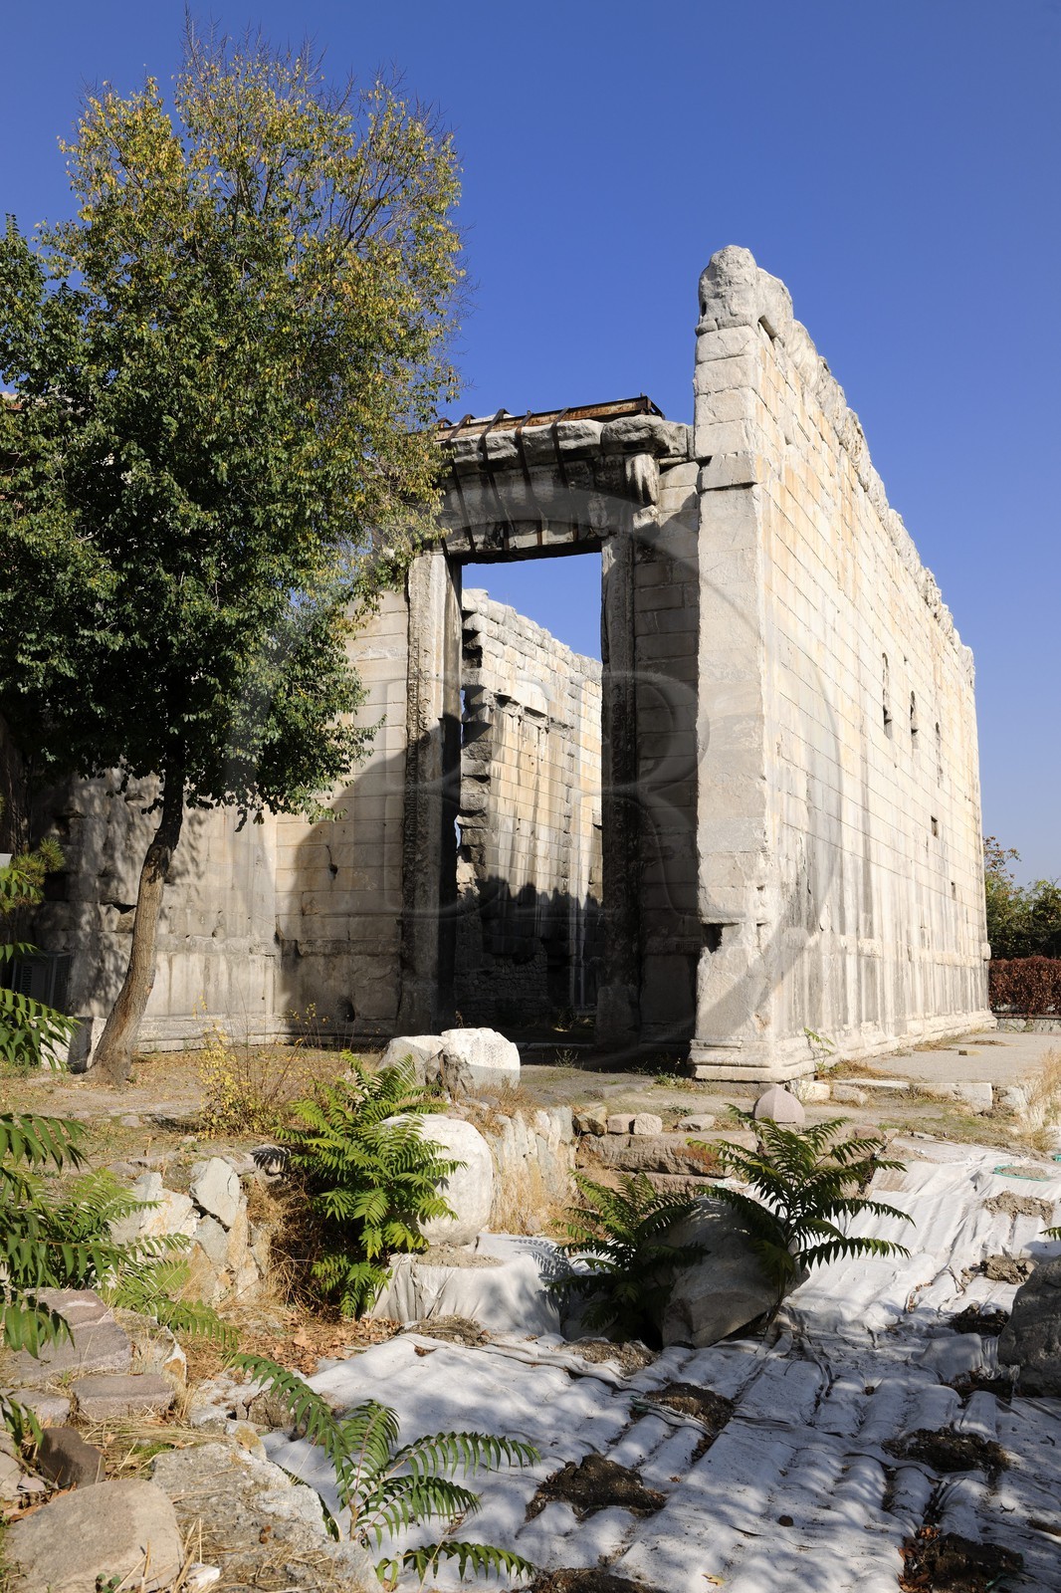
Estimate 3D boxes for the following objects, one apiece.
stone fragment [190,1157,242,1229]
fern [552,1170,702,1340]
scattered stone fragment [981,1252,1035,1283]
[{"bbox_3d":[-2.757,3.473,12.400,0.430,0.600,0.300,2,-8,-12],"label":"stone fragment"},{"bbox_3d":[0.694,3.258,10.000,1.050,1.080,0.950,0,-8,4],"label":"fern"},{"bbox_3d":[3.857,3.814,11.431,0.460,0.180,0.350,0,-7,0],"label":"scattered stone fragment"}]

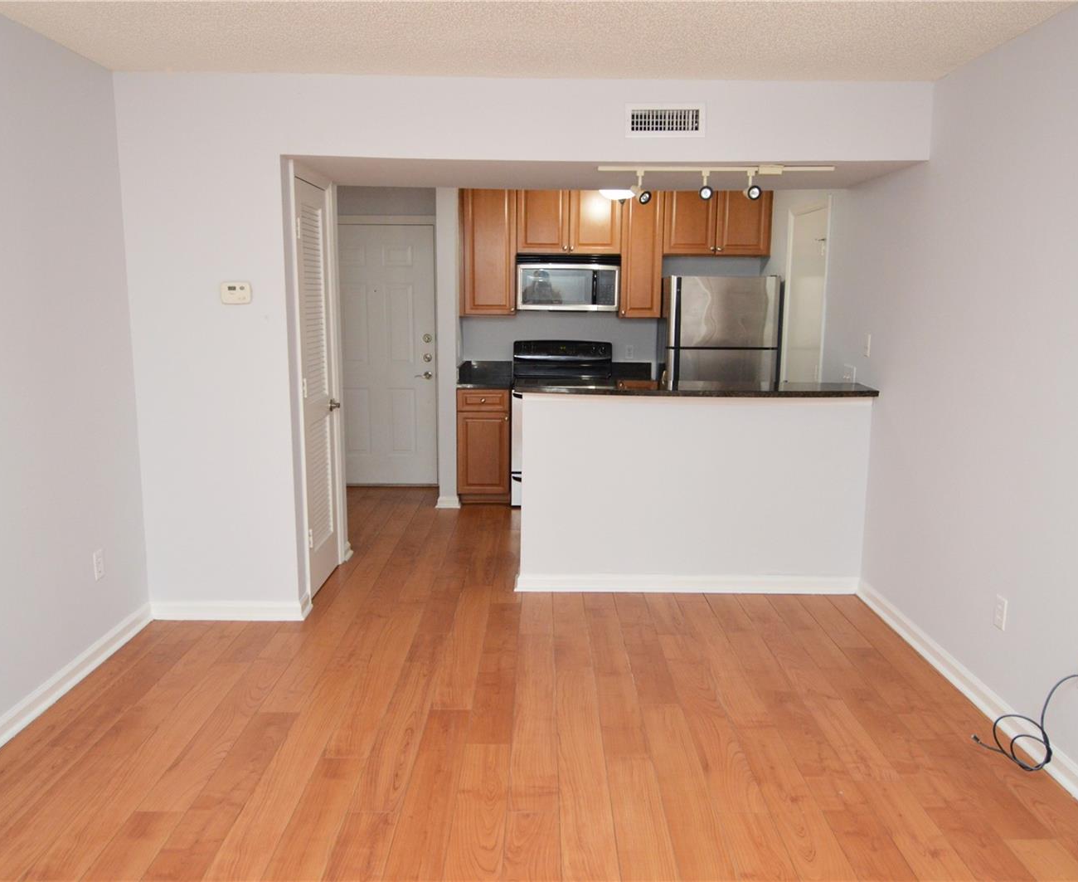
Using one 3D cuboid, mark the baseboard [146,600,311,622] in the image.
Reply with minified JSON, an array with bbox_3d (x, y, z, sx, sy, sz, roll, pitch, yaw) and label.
[{"bbox_3d":[-1.456,0.794,3.798,0.710,0.096,0.018,1,10,0],"label":"baseboard"}]

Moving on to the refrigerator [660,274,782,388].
[{"bbox_3d":[1.258,-0.357,5.991,0.763,1.658,0.730,1,10,0],"label":"refrigerator"}]

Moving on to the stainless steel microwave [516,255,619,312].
[{"bbox_3d":[0.218,-1.183,6.092,0.759,0.407,0.380,0,10,0],"label":"stainless steel microwave"}]

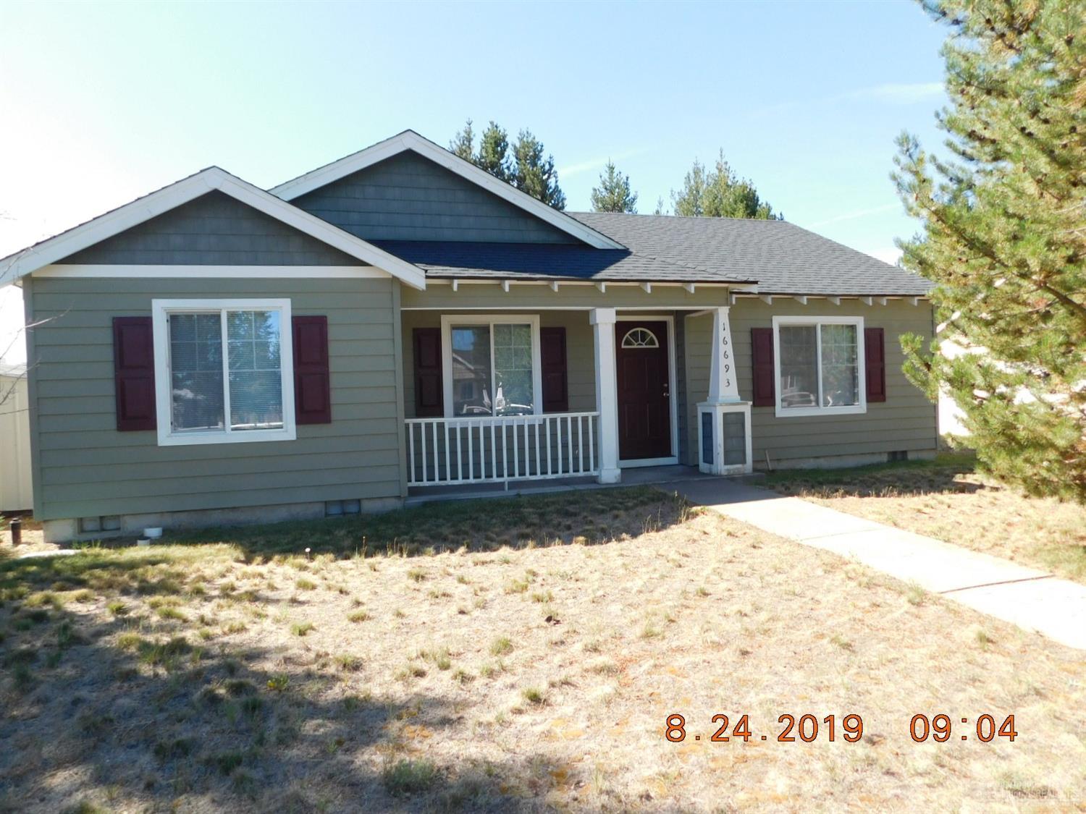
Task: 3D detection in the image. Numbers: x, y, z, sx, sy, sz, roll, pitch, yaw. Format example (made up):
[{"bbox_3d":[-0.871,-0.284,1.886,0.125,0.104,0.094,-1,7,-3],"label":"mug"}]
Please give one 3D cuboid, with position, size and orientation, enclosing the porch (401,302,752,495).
[{"bbox_3d":[0.383,-0.130,9.474,4.440,2.240,1.600,-2,1,-15],"label":"porch"}]

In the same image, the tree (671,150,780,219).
[{"bbox_3d":[7.848,-5.188,30.599,4.800,11.257,4.800,-2,1,-15],"label":"tree"}]

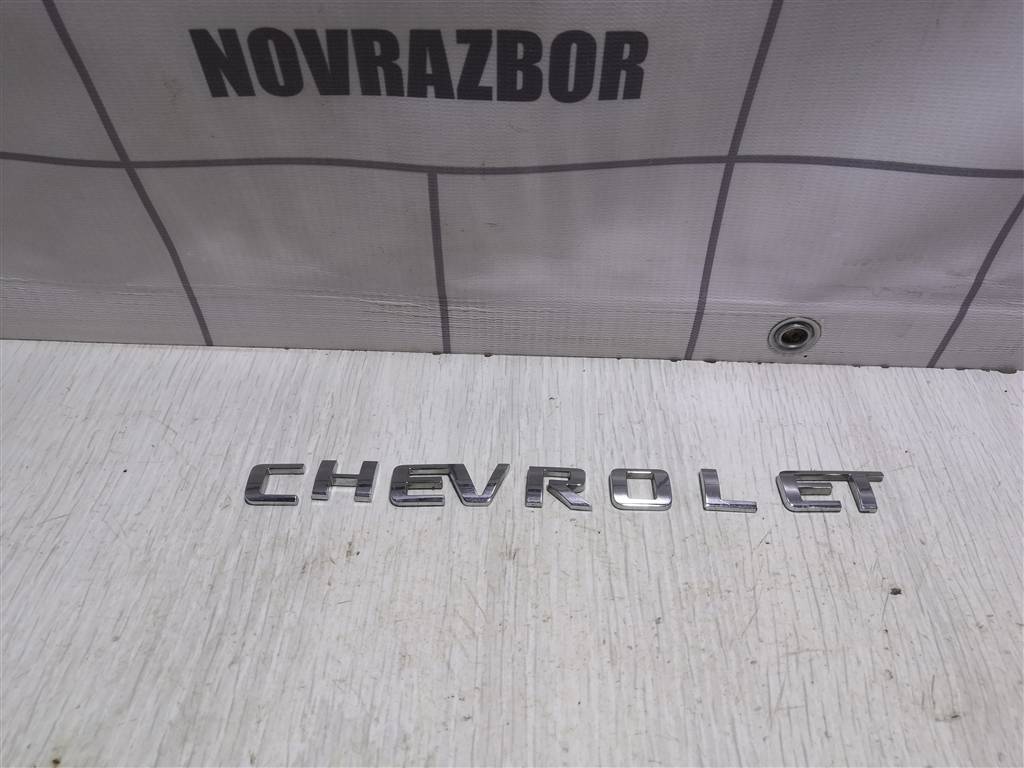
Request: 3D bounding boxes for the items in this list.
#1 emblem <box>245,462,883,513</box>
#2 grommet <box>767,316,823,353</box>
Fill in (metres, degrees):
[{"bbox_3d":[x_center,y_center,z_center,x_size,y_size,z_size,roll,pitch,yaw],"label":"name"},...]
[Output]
[{"bbox_3d":[0.024,0.044,0.341,0.273,0.004,0.021,1,48,1],"label":"emblem"},{"bbox_3d":[0.134,-0.023,0.378,0.024,0.024,0.004,1,48,1],"label":"grommet"}]

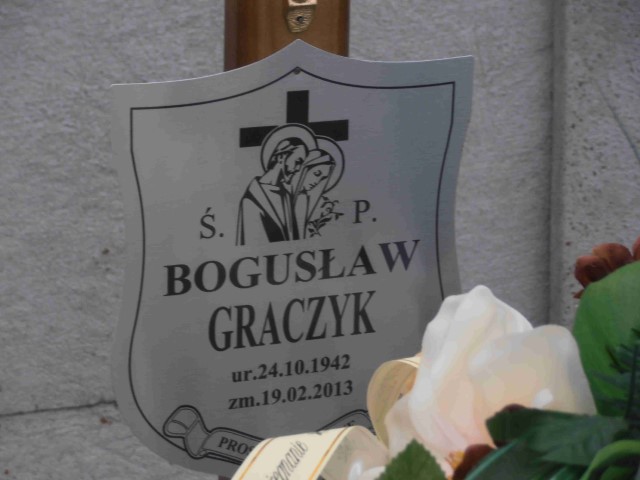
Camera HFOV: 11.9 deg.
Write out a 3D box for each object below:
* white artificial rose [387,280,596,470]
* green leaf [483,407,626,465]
[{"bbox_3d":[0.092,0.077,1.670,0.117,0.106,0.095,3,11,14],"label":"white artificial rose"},{"bbox_3d":[0.126,0.105,1.630,0.075,0.032,0.050,-2,11,-8],"label":"green leaf"}]

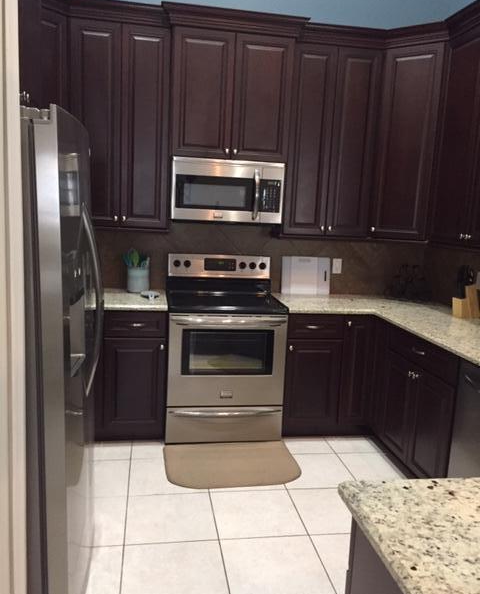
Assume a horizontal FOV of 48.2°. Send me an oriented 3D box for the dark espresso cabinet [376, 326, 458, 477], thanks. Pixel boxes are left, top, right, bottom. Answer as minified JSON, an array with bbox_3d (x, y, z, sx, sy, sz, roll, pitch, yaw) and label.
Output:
[{"bbox_3d":[1.270,0.649,3.089,0.620,0.884,0.880,1,9,-9],"label":"dark espresso cabinet"}]

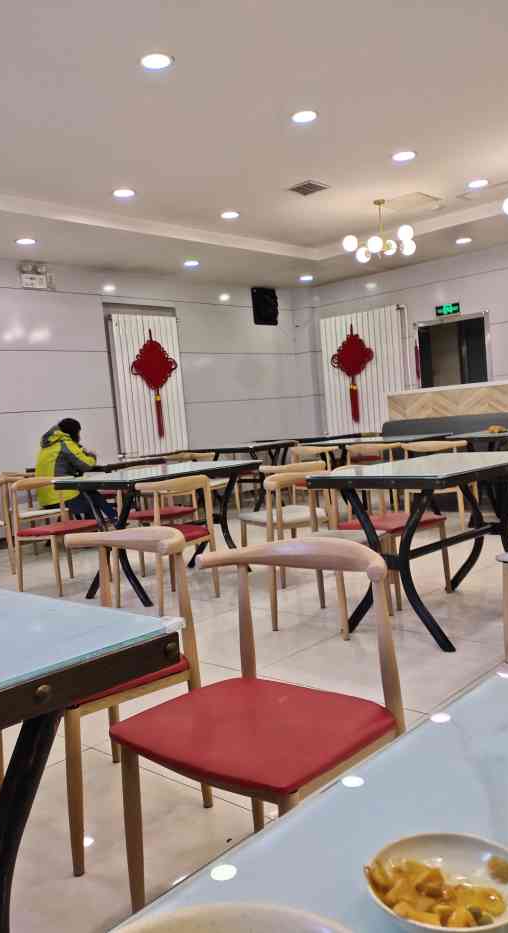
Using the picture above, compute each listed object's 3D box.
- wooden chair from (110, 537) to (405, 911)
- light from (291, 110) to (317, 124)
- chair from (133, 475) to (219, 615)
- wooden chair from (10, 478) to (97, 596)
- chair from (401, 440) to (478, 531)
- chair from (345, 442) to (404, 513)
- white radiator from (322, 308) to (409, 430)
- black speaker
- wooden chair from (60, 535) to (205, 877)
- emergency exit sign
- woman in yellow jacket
[{"bbox_3d":[0.035,0.594,1.588,0.500,0.760,0.490,-1,5,42],"label":"wooden chair"},{"bbox_3d":[0.313,-2.160,4.522,0.150,0.030,0.150,-5,4,0],"label":"light"},{"bbox_3d":[-0.539,0.445,4.335,0.520,0.755,0.520,-1,6,42],"label":"chair"},{"bbox_3d":[-1.360,0.460,5.051,0.490,0.760,0.500,-2,5,37],"label":"wooden chair"},{"bbox_3d":[1.609,0.123,6.188,0.520,0.755,0.520,-1,6,42],"label":"chair"},{"bbox_3d":[1.130,0.163,6.492,0.500,0.760,0.490,-1,5,40],"label":"chair"},{"bbox_3d":[1.510,-1.258,9.670,1.349,1.605,0.090,-1,6,42],"label":"white radiator"},{"bbox_3d":[0.145,-2.116,9.624,0.330,0.480,0.250,-7,5,-28],"label":"black speaker"},{"bbox_3d":[-0.436,0.598,2.067,0.500,0.760,0.490,-1,6,45],"label":"wooden chair"},{"bbox_3d":[2.266,-1.846,8.547,0.325,0.125,0.030,-1,6,44],"label":"emergency exit sign"},{"bbox_3d":[-1.544,0.181,6.207,0.520,1.180,0.760,-1,6,42],"label":"woman in yellow jacket"}]

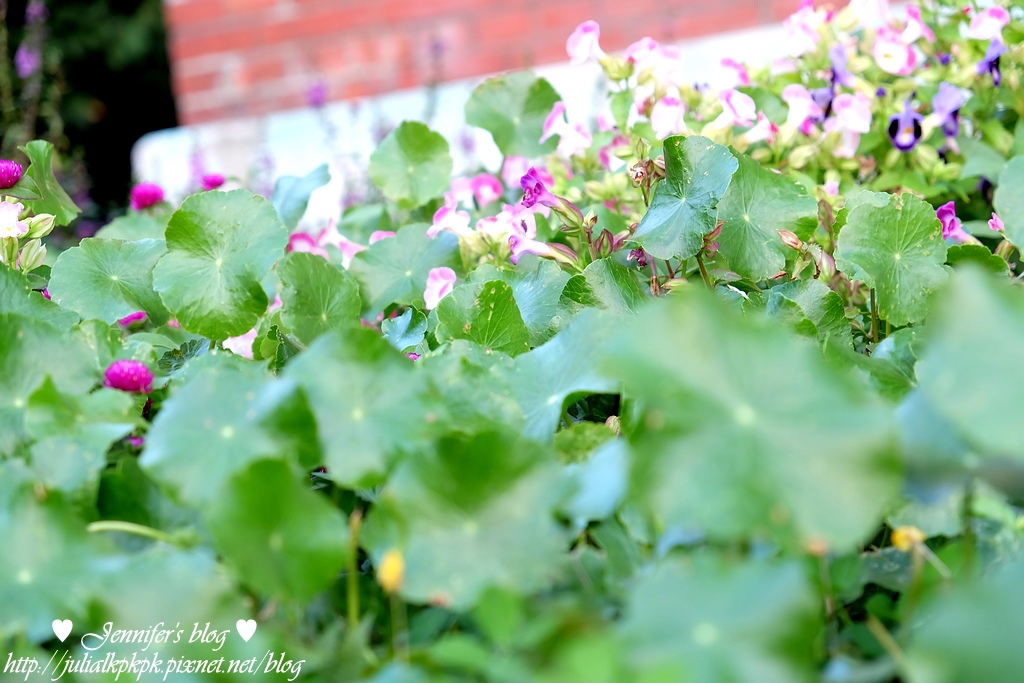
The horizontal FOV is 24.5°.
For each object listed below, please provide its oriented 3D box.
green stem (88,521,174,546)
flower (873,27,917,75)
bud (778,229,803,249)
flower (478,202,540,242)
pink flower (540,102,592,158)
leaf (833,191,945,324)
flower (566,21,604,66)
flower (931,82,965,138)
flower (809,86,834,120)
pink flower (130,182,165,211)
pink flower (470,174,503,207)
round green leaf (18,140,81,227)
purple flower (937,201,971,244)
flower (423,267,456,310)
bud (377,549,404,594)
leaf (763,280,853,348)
[{"bbox_3d":[-0.187,0.094,1.160,0.045,0.010,0.008,12,0,-6],"label":"green stem"},{"bbox_3d":[0.240,-0.182,1.480,0.027,0.028,0.022,-2,8,12],"label":"flower"},{"bbox_3d":[0.162,-0.059,1.370,0.018,0.007,0.007,38,0,-9],"label":"bud"},{"bbox_3d":[-0.002,-0.076,1.510,0.036,0.025,0.028,-5,-5,-6],"label":"flower"},{"bbox_3d":[0.037,-0.145,1.620,0.030,0.036,0.029,9,18,44],"label":"pink flower"},{"bbox_3d":[0.196,-0.043,1.220,0.057,0.066,0.016,-6,-14,-4],"label":"leaf"},{"bbox_3d":[0.052,-0.215,1.700,0.024,0.031,0.025,9,18,44],"label":"flower"},{"bbox_3d":[0.293,-0.156,1.590,0.024,0.036,0.022,-12,11,-27],"label":"flower"},{"bbox_3d":[0.218,-0.169,1.680,0.026,0.026,0.024,-7,10,25],"label":"flower"},{"bbox_3d":[-0.247,-0.098,1.600,0.023,0.020,0.023,-5,14,0],"label":"pink flower"},{"bbox_3d":[-0.017,-0.103,1.610,0.022,0.023,0.022,-7,10,0],"label":"pink flower"},{"bbox_3d":[-0.296,-0.101,1.510,0.042,0.054,0.030,6,-17,34],"label":"round green leaf"},{"bbox_3d":[0.281,-0.076,1.500,0.020,0.025,0.025,9,-6,39],"label":"purple flower"},{"bbox_3d":[-0.043,-0.031,1.400,0.023,0.027,0.022,-1,-9,18],"label":"flower"},{"bbox_3d":[-0.046,0.088,0.900,0.010,0.017,0.010,-4,13,0],"label":"bud"},{"bbox_3d":[0.144,-0.013,1.150,0.046,0.022,0.042,-9,55,-18],"label":"leaf"}]

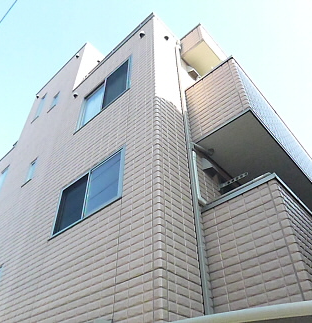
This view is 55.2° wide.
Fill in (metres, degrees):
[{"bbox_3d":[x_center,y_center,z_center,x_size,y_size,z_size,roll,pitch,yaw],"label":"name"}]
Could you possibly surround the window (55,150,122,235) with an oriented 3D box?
[{"bbox_3d":[-1.075,0.509,4.692,1.705,0.996,0.110,-31,-50,30],"label":"window"}]

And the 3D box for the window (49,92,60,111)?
[{"bbox_3d":[-3.132,-1.861,9.247,0.396,0.761,0.110,-31,-50,30],"label":"window"}]

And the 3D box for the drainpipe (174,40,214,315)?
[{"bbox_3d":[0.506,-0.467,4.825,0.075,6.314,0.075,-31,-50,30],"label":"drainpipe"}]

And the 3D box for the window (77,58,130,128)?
[{"bbox_3d":[-1.116,-1.446,6.453,1.699,1.243,0.110,-31,-50,30],"label":"window"}]

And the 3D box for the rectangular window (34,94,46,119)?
[{"bbox_3d":[-3.954,-1.887,10.260,0.436,1.363,0.110,-31,-50,30],"label":"rectangular window"}]

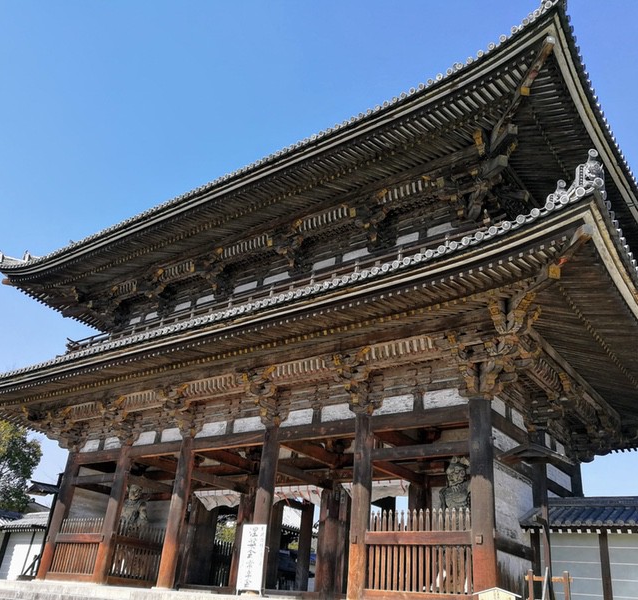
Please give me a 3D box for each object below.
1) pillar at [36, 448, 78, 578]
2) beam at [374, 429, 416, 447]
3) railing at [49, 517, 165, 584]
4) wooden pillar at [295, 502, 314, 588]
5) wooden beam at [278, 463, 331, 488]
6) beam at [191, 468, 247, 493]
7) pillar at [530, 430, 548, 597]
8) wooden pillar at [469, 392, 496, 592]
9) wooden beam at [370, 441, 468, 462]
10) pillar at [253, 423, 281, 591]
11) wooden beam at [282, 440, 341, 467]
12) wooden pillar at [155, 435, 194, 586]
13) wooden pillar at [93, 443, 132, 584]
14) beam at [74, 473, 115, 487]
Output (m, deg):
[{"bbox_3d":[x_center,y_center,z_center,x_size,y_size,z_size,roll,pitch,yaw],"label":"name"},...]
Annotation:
[{"bbox_3d":[-11.089,9.121,26.794,0.512,5.248,0.512,-15,-32,35],"label":"pillar"},{"bbox_3d":[2.552,4.550,20.358,0.287,0.512,3.526,-15,-32,35],"label":"beam"},{"bbox_3d":[-8.493,10.629,26.167,3.695,2.296,3.772,-15,-32,35],"label":"railing"},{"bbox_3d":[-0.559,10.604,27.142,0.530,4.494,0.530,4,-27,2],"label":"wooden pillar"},{"bbox_3d":[-0.524,6.129,21.602,0.252,0.374,3.266,-16,-33,35],"label":"wooden beam"},{"bbox_3d":[-3.821,7.013,23.989,0.252,0.395,3.266,-16,-33,35],"label":"beam"},{"bbox_3d":[6.395,6.298,18.118,0.530,4.898,0.530,-16,-33,35],"label":"pillar"},{"bbox_3d":[4.108,4.852,15.565,0.530,4.974,0.530,-16,-33,35],"label":"wooden pillar"},{"bbox_3d":[2.746,4.210,17.136,3.291,0.362,0.227,-16,-33,35],"label":"wooden beam"},{"bbox_3d":[-1.823,6.623,20.117,0.512,5.248,0.512,-15,-32,35],"label":"pillar"},{"bbox_3d":[-0.440,5.384,22.499,0.287,0.492,3.526,-15,-32,35],"label":"wooden beam"},{"bbox_3d":[-4.923,7.293,21.782,0.535,5.125,0.535,-15,-32,34],"label":"wooden pillar"},{"bbox_3d":[-7.809,8.061,23.825,0.535,5.125,0.535,-15,-32,34],"label":"wooden pillar"},{"bbox_3d":[-9.346,7.465,25.885,3.291,0.316,0.227,-16,-33,35],"label":"beam"}]

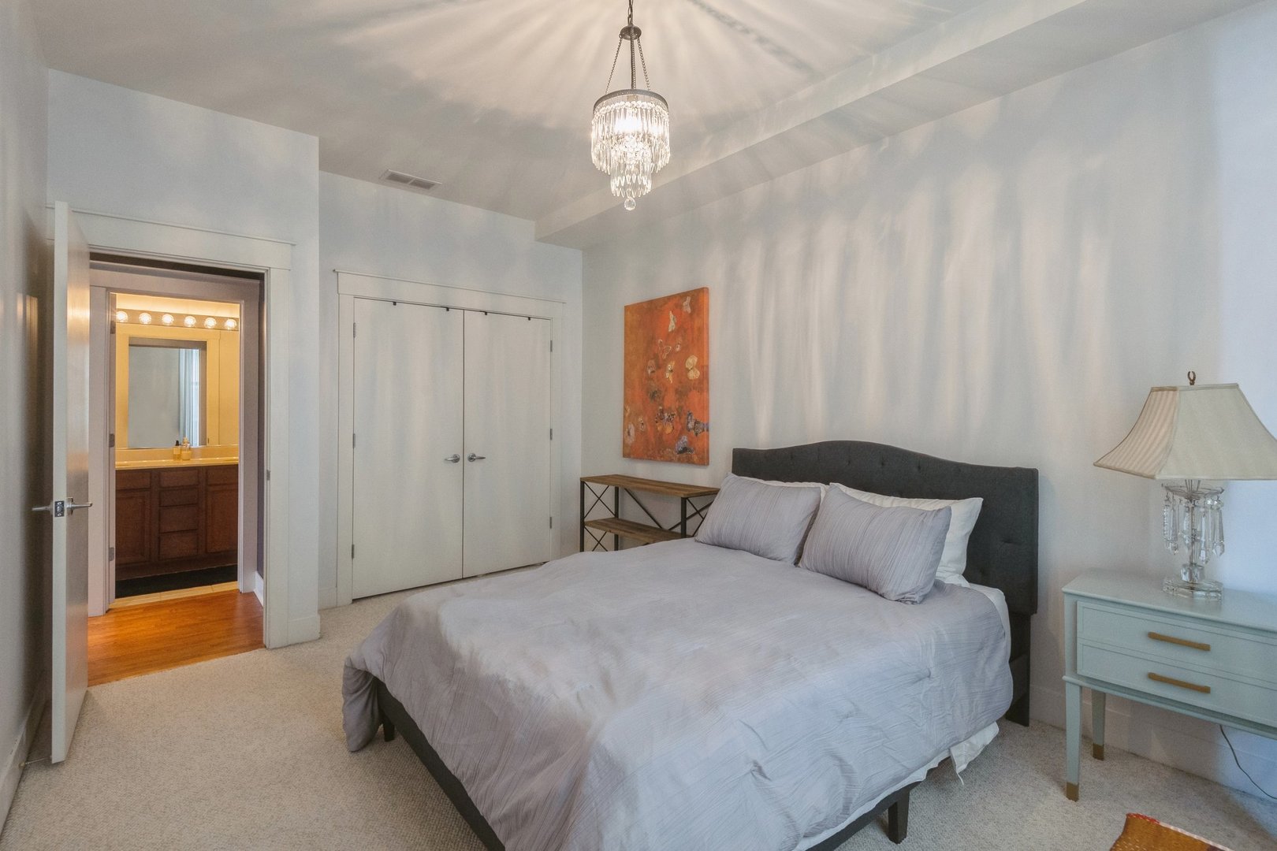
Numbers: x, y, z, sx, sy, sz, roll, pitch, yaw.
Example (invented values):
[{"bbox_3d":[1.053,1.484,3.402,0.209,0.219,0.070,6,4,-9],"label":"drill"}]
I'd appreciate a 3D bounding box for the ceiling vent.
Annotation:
[{"bbox_3d":[-1.523,-1.631,3.792,0.343,0.025,0.200,0,1,-40],"label":"ceiling vent"}]

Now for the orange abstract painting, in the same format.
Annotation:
[{"bbox_3d":[0.181,-0.330,4.117,0.043,1.182,0.849,0,1,-40],"label":"orange abstract painting"}]

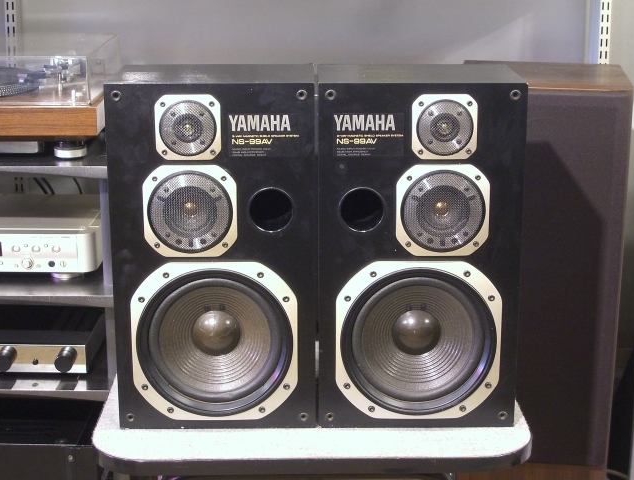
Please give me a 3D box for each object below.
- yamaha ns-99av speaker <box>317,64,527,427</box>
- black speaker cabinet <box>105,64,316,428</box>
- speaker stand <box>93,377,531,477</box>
[{"bbox_3d":[0.147,0.005,1.890,0.288,0.509,0.210,0,15,0],"label":"yamaha ns-99av speaker"},{"bbox_3d":[-0.147,0.005,1.884,0.288,0.509,0.210,0,15,-1],"label":"black speaker cabinet"},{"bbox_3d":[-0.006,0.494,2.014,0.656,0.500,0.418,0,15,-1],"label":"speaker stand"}]

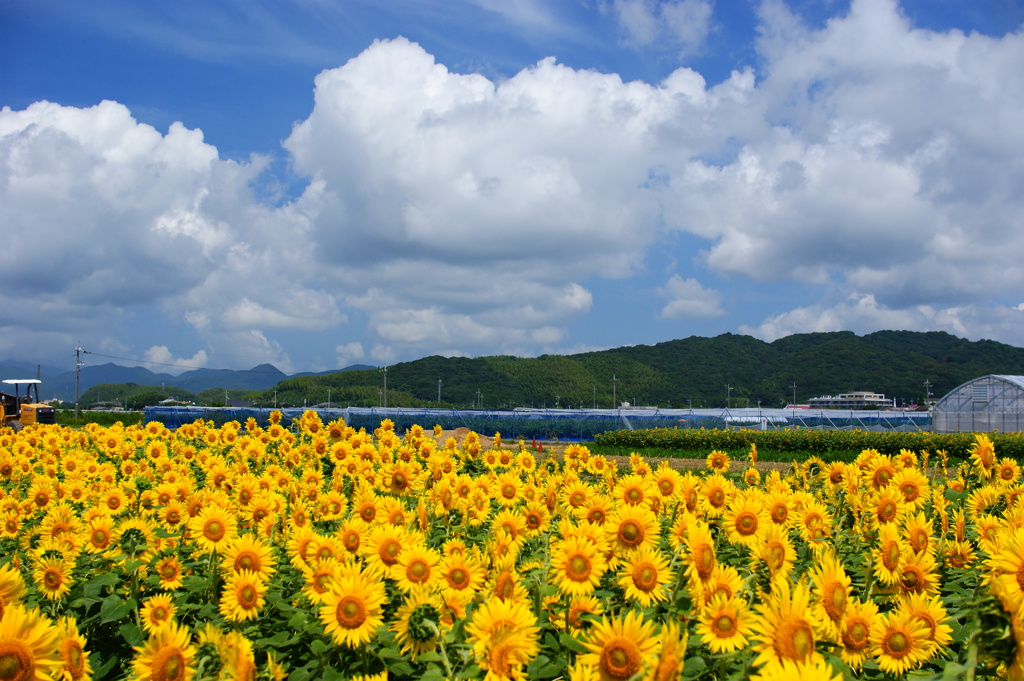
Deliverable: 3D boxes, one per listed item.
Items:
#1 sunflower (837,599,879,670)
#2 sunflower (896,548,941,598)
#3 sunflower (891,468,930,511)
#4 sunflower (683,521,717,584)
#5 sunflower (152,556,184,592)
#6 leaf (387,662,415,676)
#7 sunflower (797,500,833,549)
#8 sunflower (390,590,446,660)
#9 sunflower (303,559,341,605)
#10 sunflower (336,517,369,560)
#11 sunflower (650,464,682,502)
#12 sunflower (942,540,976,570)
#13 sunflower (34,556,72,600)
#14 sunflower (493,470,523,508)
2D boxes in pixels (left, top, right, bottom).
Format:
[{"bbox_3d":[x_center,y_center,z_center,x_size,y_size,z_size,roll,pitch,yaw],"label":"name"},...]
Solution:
[{"bbox_3d":[0.997,0.845,3.700,0.185,0.205,0.075,1,-3,-10],"label":"sunflower"},{"bbox_3d":[1.600,0.920,5.047,0.189,0.197,0.077,-2,11,35],"label":"sunflower"},{"bbox_3d":[2.125,0.795,6.820,0.213,0.229,0.089,0,2,5],"label":"sunflower"},{"bbox_3d":[0.616,0.696,4.200,0.070,0.205,0.190,-2,-4,40],"label":"sunflower"},{"bbox_3d":[-1.426,0.963,5.310,0.130,0.150,0.060,1,-12,-21],"label":"sunflower"},{"bbox_3d":[-0.349,1.029,4.000,0.090,0.045,0.085,0,-3,0],"label":"leaf"},{"bbox_3d":[1.469,0.884,6.211,0.185,0.223,0.082,0,5,-5],"label":"sunflower"},{"bbox_3d":[-0.263,0.802,3.600,0.185,0.200,0.080,2,-4,-35],"label":"sunflower"},{"bbox_3d":[-0.737,0.942,5.000,0.185,0.180,0.070,1,-13,-28],"label":"sunflower"},{"bbox_3d":[-0.673,0.836,5.400,0.175,0.185,0.070,2,-4,-36],"label":"sunflower"},{"bbox_3d":[0.858,0.794,7.100,0.185,0.205,0.070,1,-15,-12],"label":"sunflower"},{"bbox_3d":[2.391,1.149,6.832,0.187,0.176,0.073,-1,22,14],"label":"sunflower"},{"bbox_3d":[-1.773,0.921,4.950,0.165,0.170,0.065,1,-3,-15],"label":"sunflower"},{"bbox_3d":[-0.028,0.935,7.995,0.194,0.225,0.084,0,2,-5],"label":"sunflower"}]

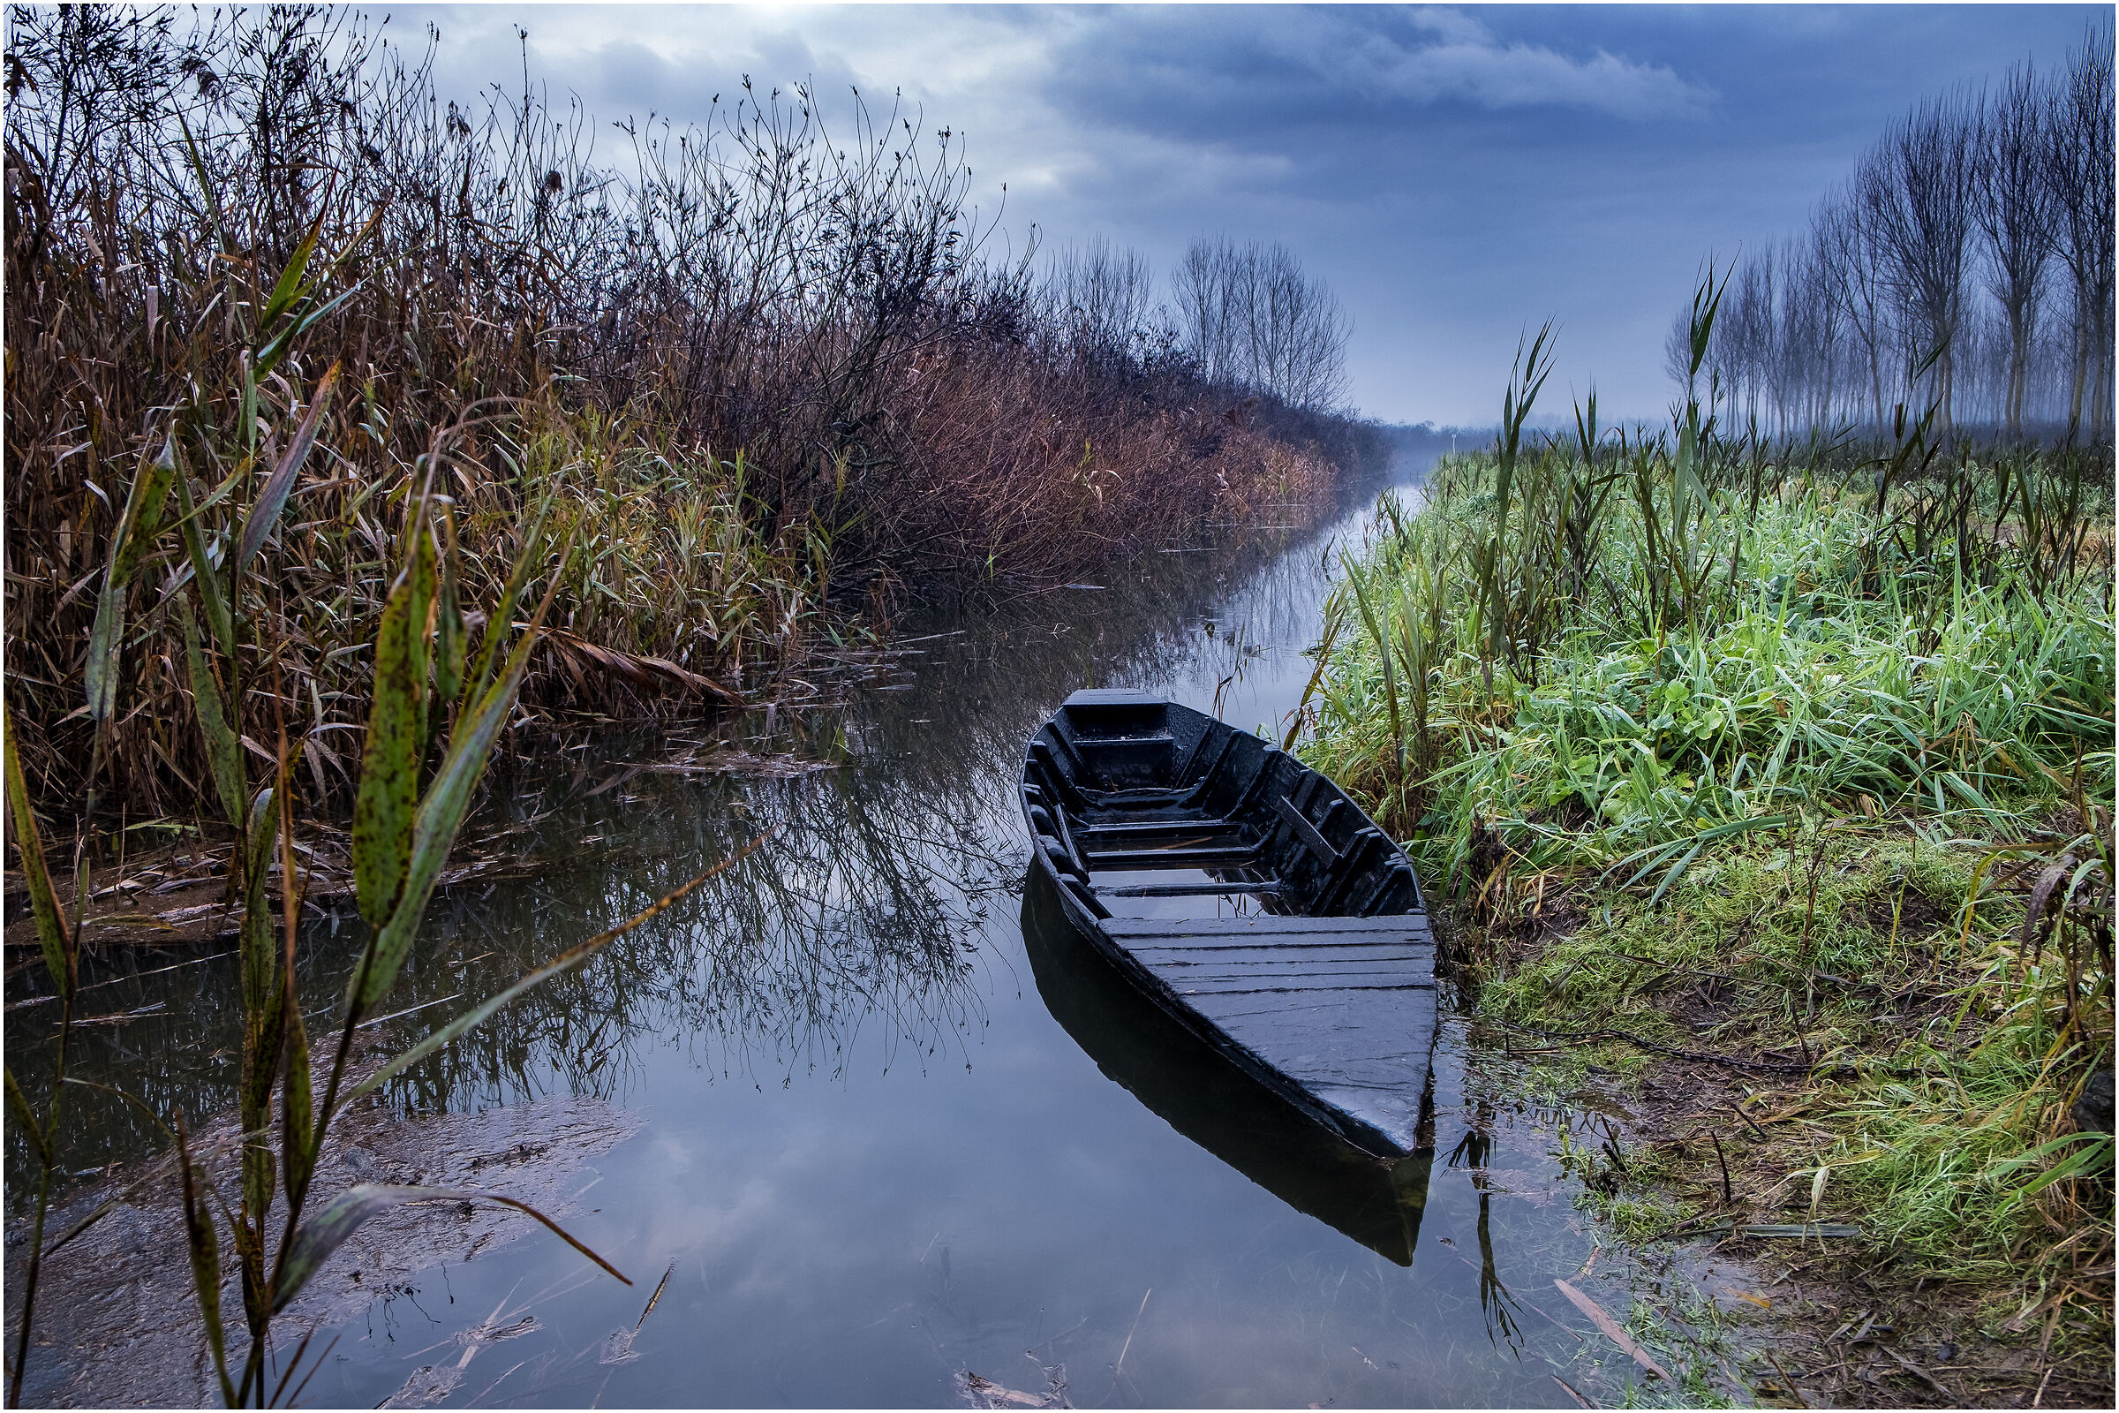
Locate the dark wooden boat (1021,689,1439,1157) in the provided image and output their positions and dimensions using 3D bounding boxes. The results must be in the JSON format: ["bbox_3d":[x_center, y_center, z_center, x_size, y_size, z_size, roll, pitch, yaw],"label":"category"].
[{"bbox_3d":[0.485,0.522,5.628,1.166,0.450,4.849,-1,9,-5],"label":"dark wooden boat"}]

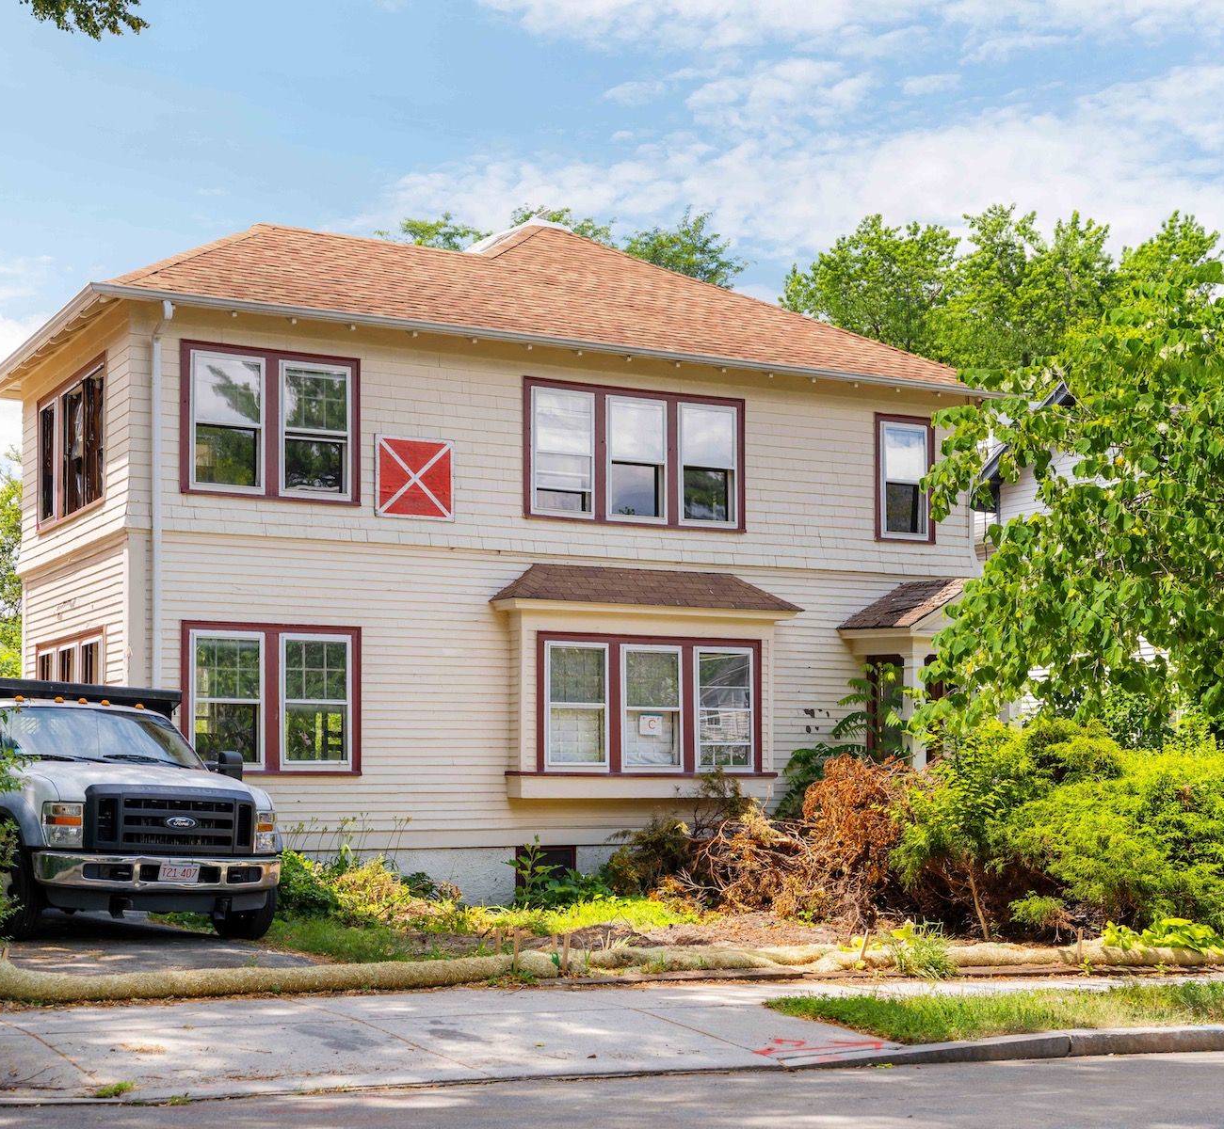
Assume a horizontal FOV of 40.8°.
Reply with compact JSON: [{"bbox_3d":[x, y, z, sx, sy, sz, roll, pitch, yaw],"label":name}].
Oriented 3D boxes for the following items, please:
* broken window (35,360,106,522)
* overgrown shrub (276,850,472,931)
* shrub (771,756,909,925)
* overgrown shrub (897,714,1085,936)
[{"bbox_3d":[-6.451,-1.402,19.600,0.120,1.650,3.050,2,-5,-30],"label":"broken window"},{"bbox_3d":[-2.395,3.269,16.600,1.950,0.850,1.300,2,-5,-28],"label":"overgrown shrub"},{"bbox_3d":[2.413,2.923,17.400,1.450,1.750,1.450,2,-5,-28],"label":"shrub"},{"bbox_3d":[3.924,2.763,17.100,1.950,2.200,1.850,2,-5,-28],"label":"overgrown shrub"}]

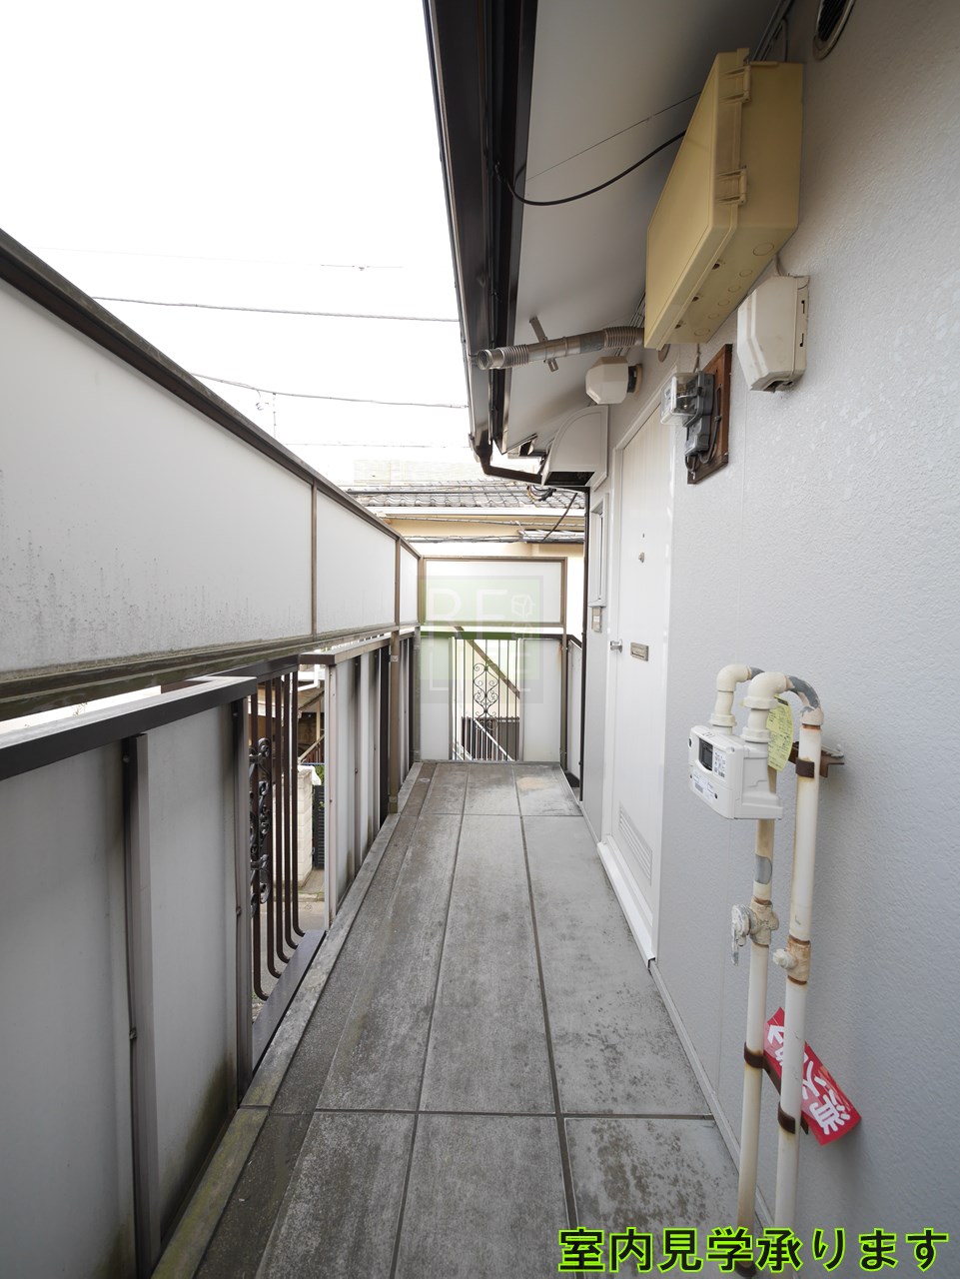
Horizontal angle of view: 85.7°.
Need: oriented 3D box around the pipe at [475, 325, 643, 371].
[{"bbox_3d":[0.284,-0.951,1.685,0.597,0.072,0.065,-6,3,1],"label":"pipe"}]

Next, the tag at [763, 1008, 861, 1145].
[{"bbox_3d":[0.532,0.721,0.874,0.080,0.008,0.220,-42,1,4],"label":"tag"}]

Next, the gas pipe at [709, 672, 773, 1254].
[{"bbox_3d":[0.465,0.614,0.949,0.124,1.145,0.047,1,3,2],"label":"gas pipe"}]

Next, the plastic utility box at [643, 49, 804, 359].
[{"bbox_3d":[0.520,-0.933,1.169,0.161,0.300,0.422,1,4,2],"label":"plastic utility box"}]

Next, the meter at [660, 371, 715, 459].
[{"bbox_3d":[0.530,-0.566,1.338,0.101,0.190,0.123,1,4,2],"label":"meter"}]

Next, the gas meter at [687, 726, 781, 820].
[{"bbox_3d":[0.421,0.205,0.855,0.080,0.130,0.178,1,4,2],"label":"gas meter"}]

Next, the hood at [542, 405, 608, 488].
[{"bbox_3d":[0.503,-1.010,2.758,0.299,0.342,0.346,1,4,2],"label":"hood"}]

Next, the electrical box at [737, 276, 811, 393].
[{"bbox_3d":[0.544,-0.570,0.972,0.095,0.174,0.083,1,4,2],"label":"electrical box"}]

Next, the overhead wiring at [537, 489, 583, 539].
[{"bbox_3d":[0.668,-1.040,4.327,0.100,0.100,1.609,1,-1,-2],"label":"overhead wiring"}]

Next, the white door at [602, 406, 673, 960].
[{"bbox_3d":[0.629,0.115,2.117,0.074,1.958,0.877,1,4,2],"label":"white door"}]

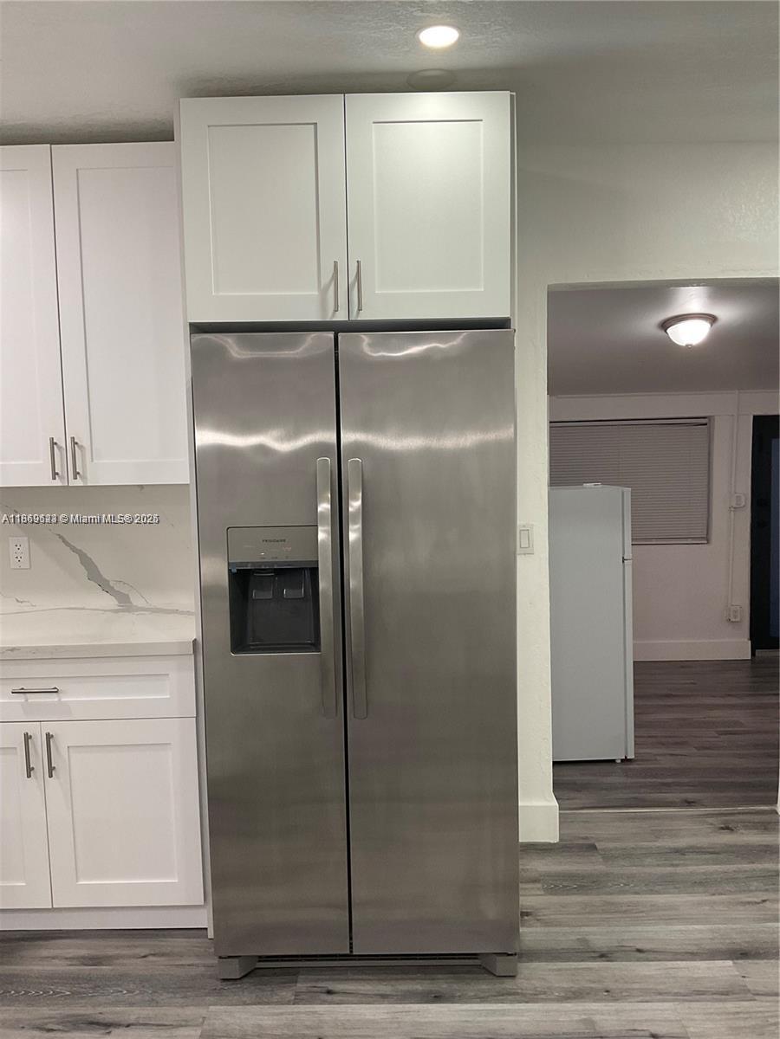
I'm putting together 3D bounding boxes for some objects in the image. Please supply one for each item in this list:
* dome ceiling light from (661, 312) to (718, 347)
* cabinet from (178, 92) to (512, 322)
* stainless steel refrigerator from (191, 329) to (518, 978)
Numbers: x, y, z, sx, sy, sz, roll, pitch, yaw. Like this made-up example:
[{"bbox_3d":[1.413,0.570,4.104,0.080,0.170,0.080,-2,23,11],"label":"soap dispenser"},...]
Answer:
[{"bbox_3d":[1.676,-1.036,4.878,0.308,0.138,0.308,-1,-7,0],"label":"dome ceiling light"},{"bbox_3d":[-0.117,-0.884,2.692,0.907,0.610,0.630,-1,5,0],"label":"cabinet"},{"bbox_3d":[-0.077,0.357,2.688,0.836,1.762,0.840,-1,5,0],"label":"stainless steel refrigerator"}]

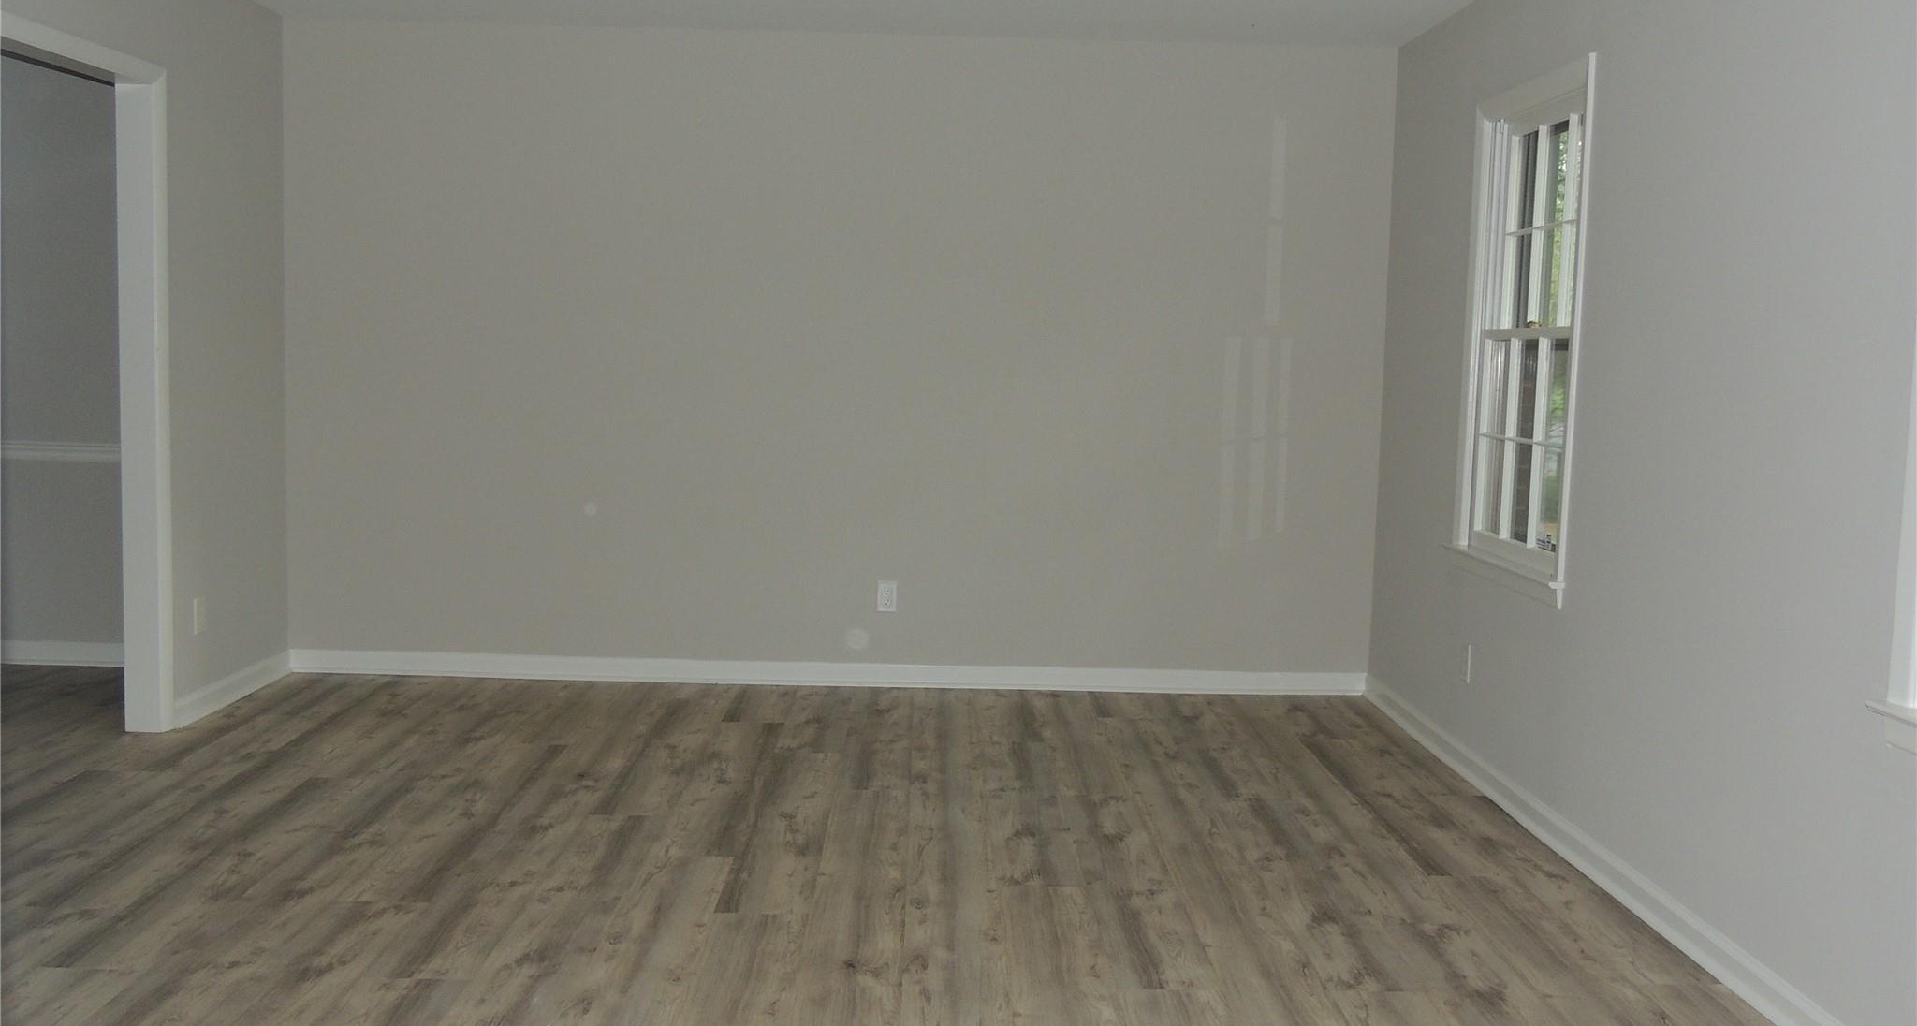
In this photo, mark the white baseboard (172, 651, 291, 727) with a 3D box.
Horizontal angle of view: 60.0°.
[{"bbox_3d":[-2.532,0.609,5.827,0.025,0.090,0.991,1,6,-1],"label":"white baseboard"}]

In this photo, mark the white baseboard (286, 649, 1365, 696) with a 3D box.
[{"bbox_3d":[-0.485,0.609,6.346,4.137,0.090,0.025,1,6,-1],"label":"white baseboard"}]

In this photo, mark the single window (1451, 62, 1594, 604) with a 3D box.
[{"bbox_3d":[1.654,-0.514,4.825,0.090,1.465,0.900,1,6,-1],"label":"single window"}]

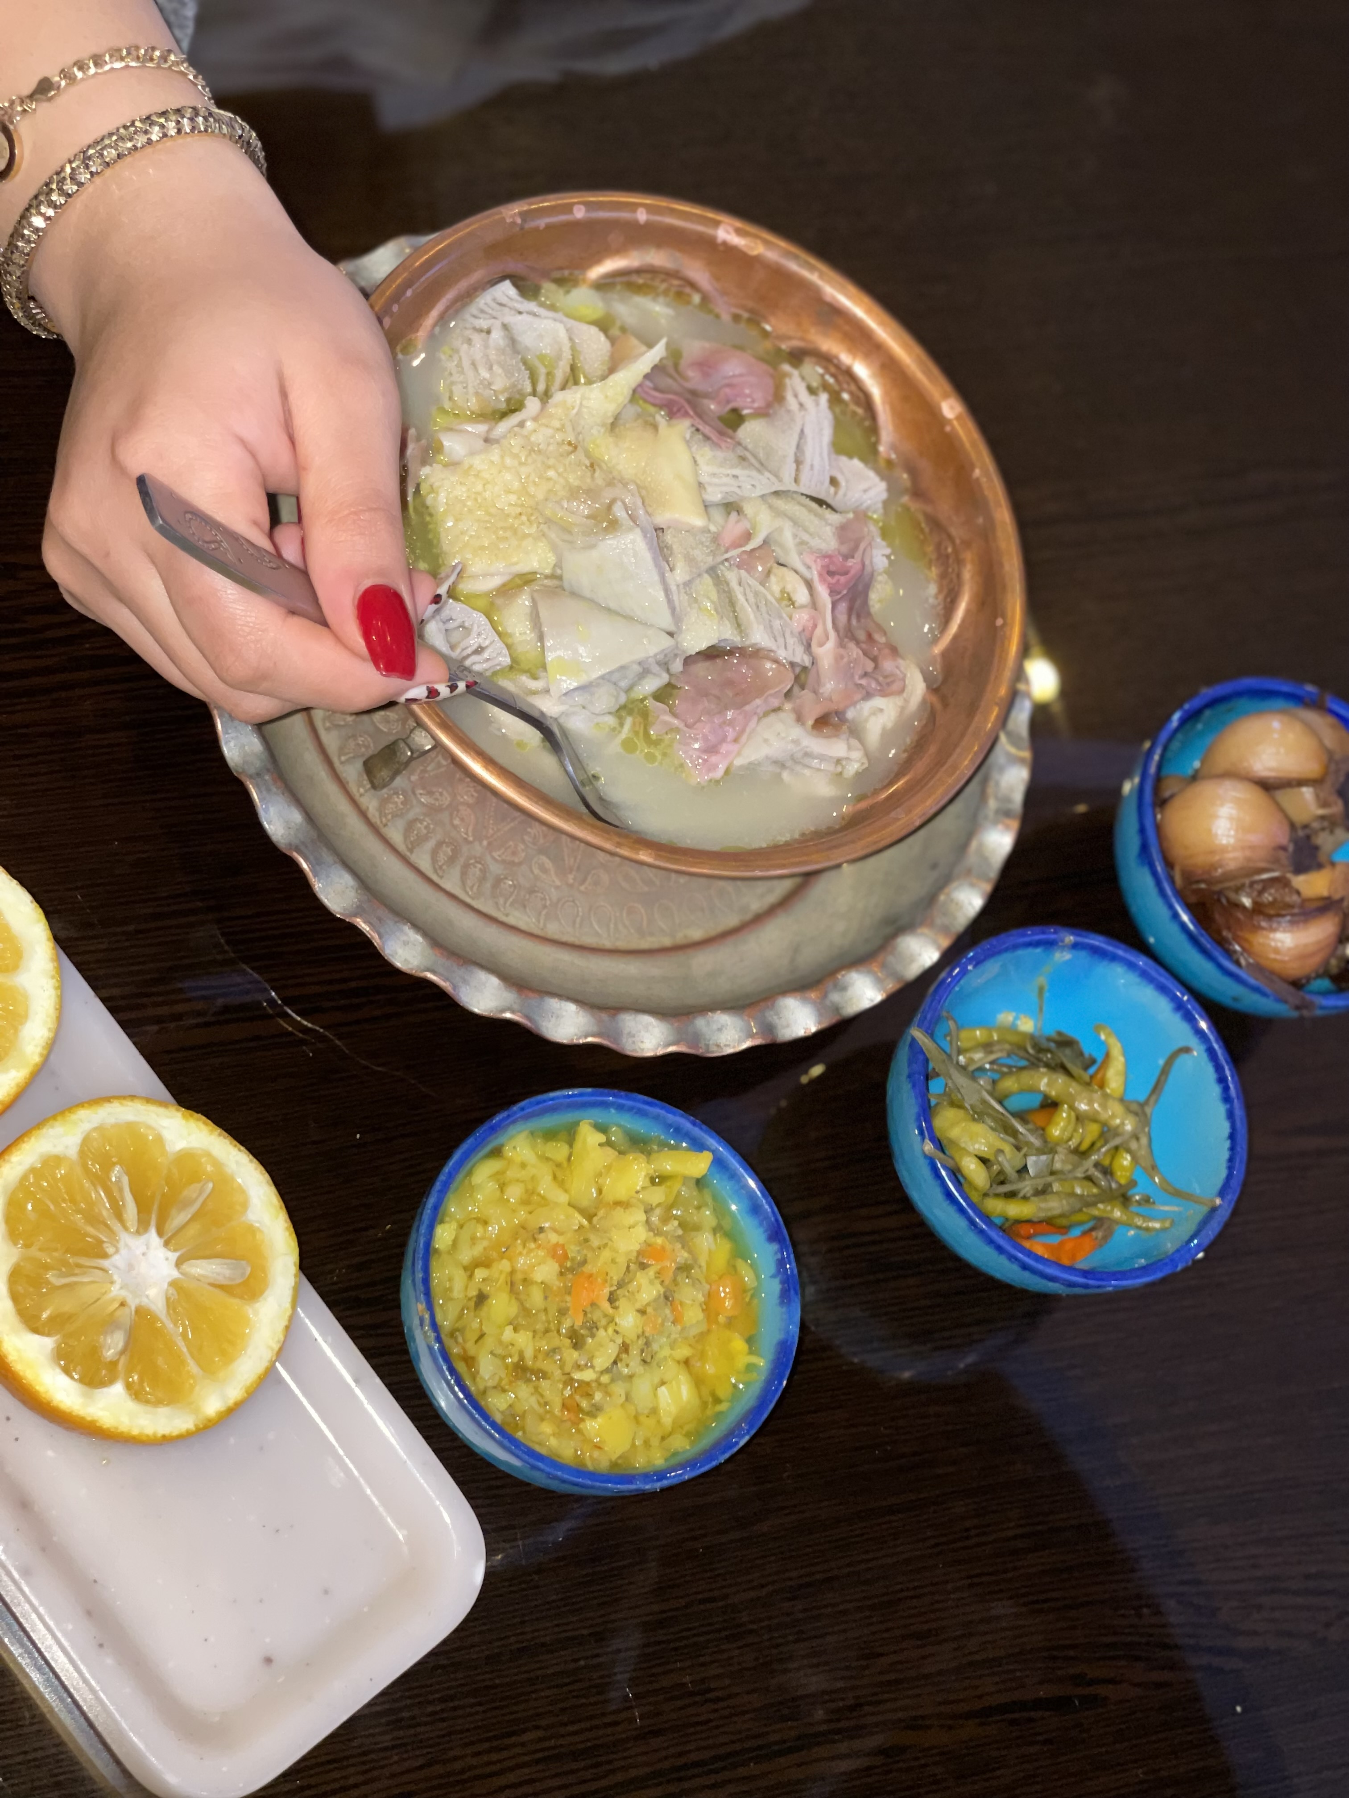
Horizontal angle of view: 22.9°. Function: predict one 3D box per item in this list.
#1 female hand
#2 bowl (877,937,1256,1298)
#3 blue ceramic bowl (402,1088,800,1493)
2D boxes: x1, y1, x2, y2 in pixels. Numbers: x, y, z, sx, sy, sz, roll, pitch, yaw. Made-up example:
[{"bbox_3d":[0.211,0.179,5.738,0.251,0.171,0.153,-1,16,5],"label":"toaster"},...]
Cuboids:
[{"bbox_3d":[-0.099,-0.101,0.721,0.095,0.088,0.140,-20,77,-29],"label":"female hand"},{"bbox_3d":[0.089,0.057,0.813,0.092,0.044,0.092,9,65,-20],"label":"bowl"},{"bbox_3d":[-0.022,0.093,0.752,0.092,0.044,0.092,9,65,-20],"label":"blue ceramic bowl"}]

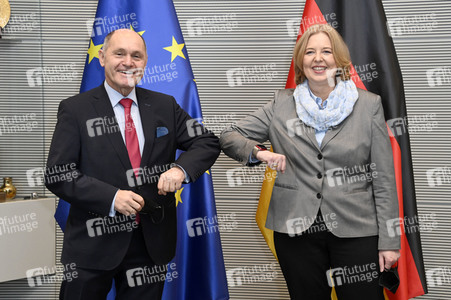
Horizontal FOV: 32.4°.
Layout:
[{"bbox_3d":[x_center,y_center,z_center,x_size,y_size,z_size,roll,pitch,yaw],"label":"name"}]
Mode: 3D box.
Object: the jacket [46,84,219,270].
[{"bbox_3d":[-0.375,0.110,3.130,0.700,0.760,0.380,-2,5,-22],"label":"jacket"}]

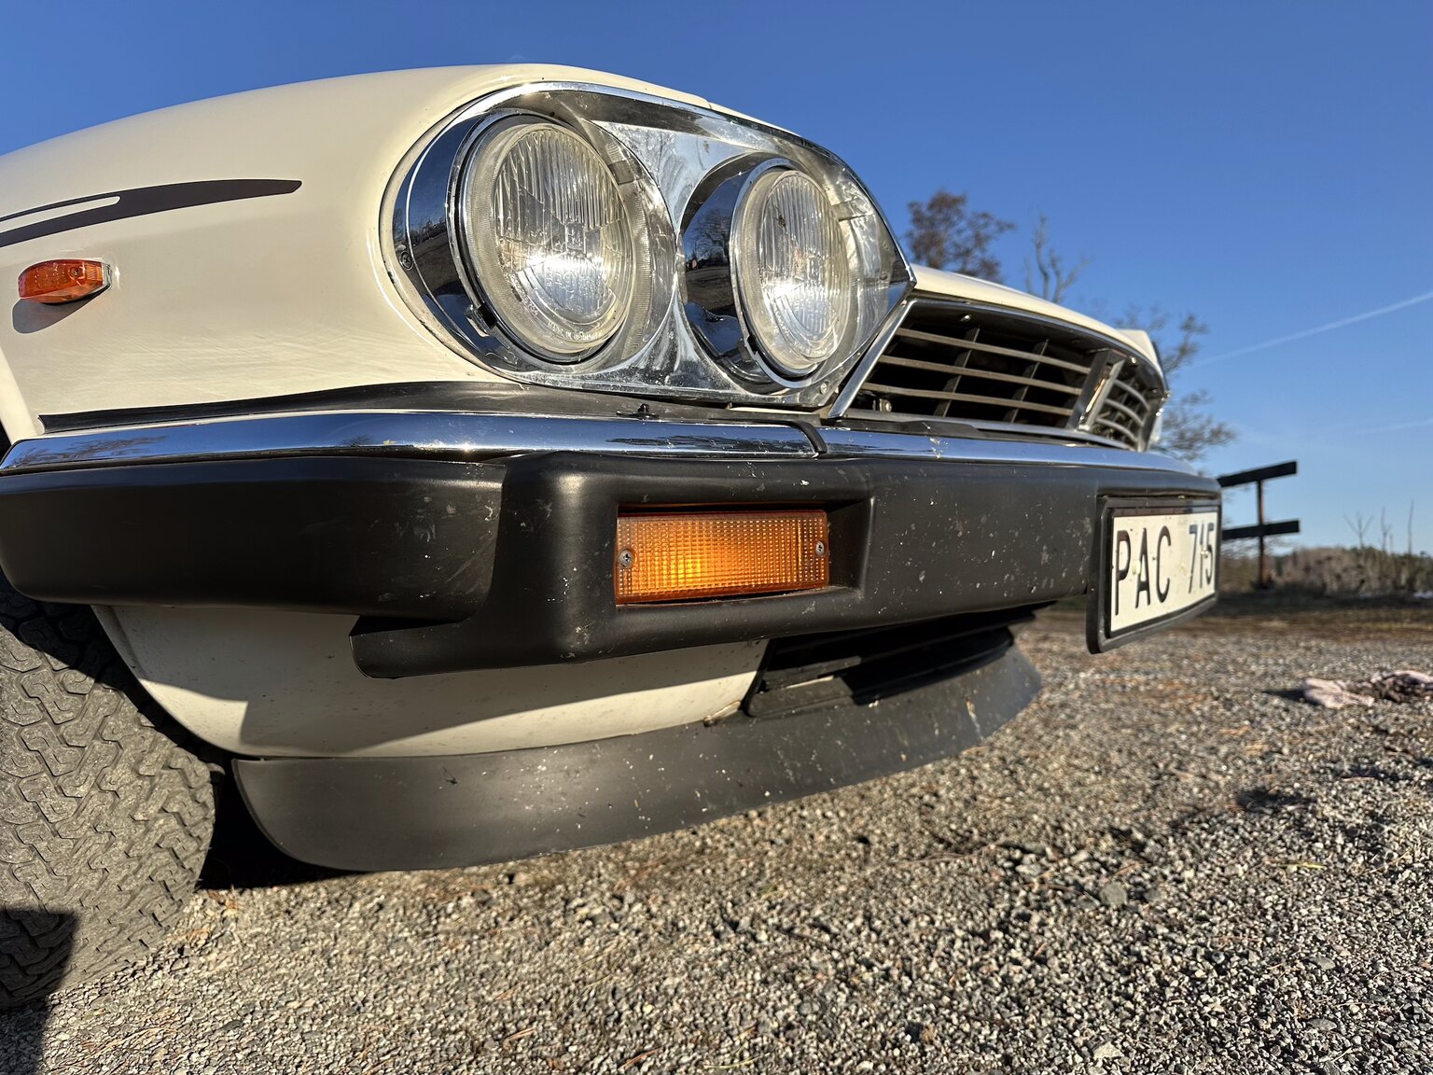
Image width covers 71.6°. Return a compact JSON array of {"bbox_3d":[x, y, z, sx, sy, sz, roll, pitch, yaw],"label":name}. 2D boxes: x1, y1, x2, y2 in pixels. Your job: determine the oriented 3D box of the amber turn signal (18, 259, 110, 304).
[{"bbox_3d":[-0.482,-0.190,0.735,0.090,0.030,0.024,0,1,31],"label":"amber turn signal"}]

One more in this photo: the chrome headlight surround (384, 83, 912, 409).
[{"bbox_3d":[-0.008,-0.187,0.668,0.115,0.190,0.425,0,2,44],"label":"chrome headlight surround"}]

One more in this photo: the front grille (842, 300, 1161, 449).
[{"bbox_3d":[0.430,-0.166,1.150,0.100,0.105,1.000,0,2,36],"label":"front grille"}]

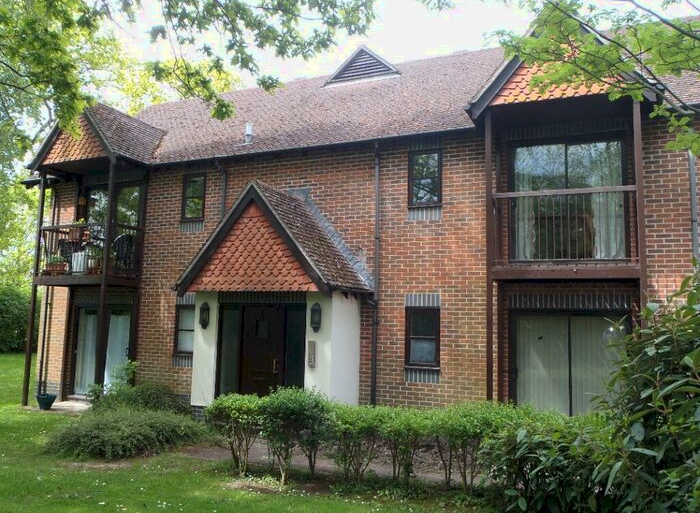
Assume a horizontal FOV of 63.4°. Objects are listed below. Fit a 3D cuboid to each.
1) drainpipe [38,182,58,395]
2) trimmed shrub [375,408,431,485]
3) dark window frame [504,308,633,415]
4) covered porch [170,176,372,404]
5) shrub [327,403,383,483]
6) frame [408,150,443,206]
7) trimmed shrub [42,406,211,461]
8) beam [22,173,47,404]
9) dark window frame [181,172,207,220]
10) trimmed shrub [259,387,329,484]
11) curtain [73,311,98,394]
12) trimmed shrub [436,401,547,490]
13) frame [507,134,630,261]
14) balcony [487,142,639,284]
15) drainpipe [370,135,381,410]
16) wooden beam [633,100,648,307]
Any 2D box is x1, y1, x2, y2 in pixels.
[{"bbox_3d":[-7.070,0.799,13.229,0.075,4.871,0.080,-1,-7,24],"label":"drainpipe"},{"bbox_3d":[0.624,2.209,6.604,0.620,0.829,0.650,-2,-7,23],"label":"trimmed shrub"},{"bbox_3d":[3.313,1.812,8.598,1.784,2.050,0.100,-1,-7,24],"label":"dark window frame"},{"bbox_3d":[-1.345,0.858,9.925,3.070,4.170,1.520,-2,-7,23],"label":"covered porch"},{"bbox_3d":[0.090,2.314,7.127,0.680,0.970,0.680,1,-6,0],"label":"shrub"},{"bbox_3d":[1.330,-1.365,9.938,0.610,1.070,0.090,-2,-7,23],"label":"frame"},{"bbox_3d":[-3.494,2.593,8.751,2.100,0.600,1.800,-1,-7,24],"label":"trimmed shrub"},{"bbox_3d":[-6.708,0.637,12.123,0.085,4.970,0.085,-2,-7,23],"label":"beam"},{"bbox_3d":[-3.272,-1.236,11.860,0.595,1.009,0.090,-1,-7,24],"label":"dark window frame"},{"bbox_3d":[-0.673,2.112,6.796,0.800,1.007,0.750,-2,-7,23],"label":"trimmed shrub"},{"bbox_3d":[-5.991,2.163,12.866,0.700,1.948,0.100,-1,-7,24],"label":"curtain"},{"bbox_3d":[1.577,2.141,6.308,1.250,0.940,0.800,-2,-7,23],"label":"trimmed shrub"},{"bbox_3d":[3.371,-0.909,8.883,1.784,2.022,0.100,-1,-7,24],"label":"frame"},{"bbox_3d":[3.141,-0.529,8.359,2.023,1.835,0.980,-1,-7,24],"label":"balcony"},{"bbox_3d":[0.449,0.472,9.909,0.080,5.109,0.080,-1,-7,24],"label":"drainpipe"},{"bbox_3d":[3.914,0.300,7.548,0.085,5.070,0.085,-2,-7,23],"label":"wooden beam"}]

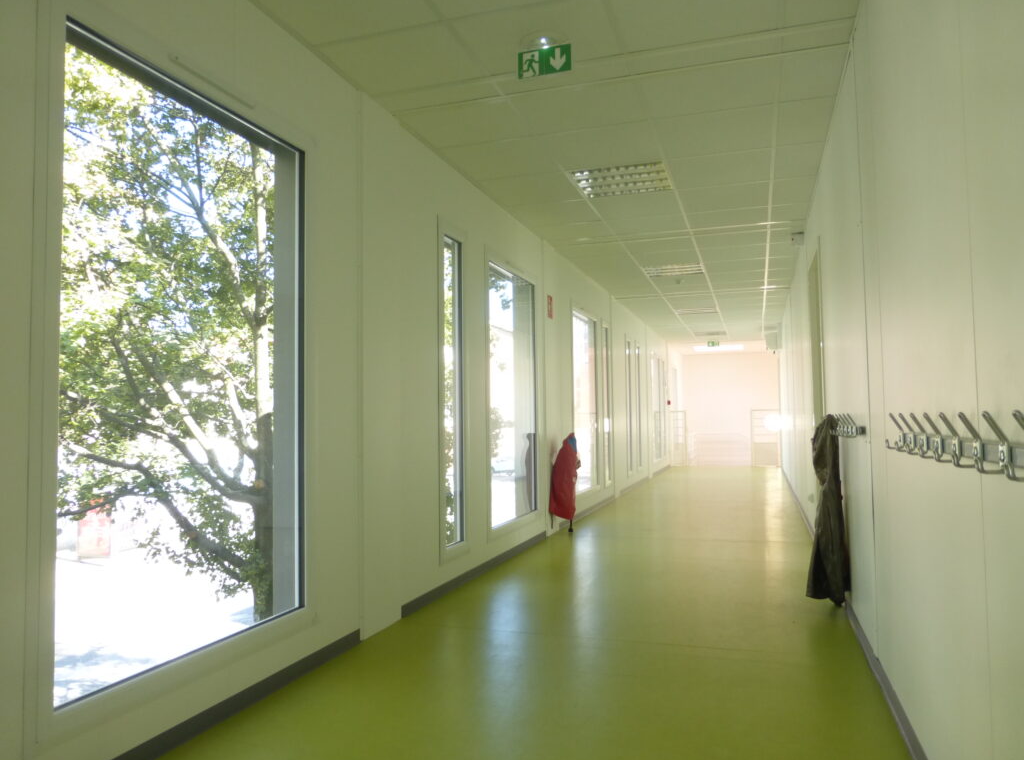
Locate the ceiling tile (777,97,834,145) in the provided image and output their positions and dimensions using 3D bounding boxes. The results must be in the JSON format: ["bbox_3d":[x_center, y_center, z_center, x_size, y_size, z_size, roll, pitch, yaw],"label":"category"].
[{"bbox_3d":[1.495,-1.325,3.637,0.271,0.020,0.615,-1,-3,19],"label":"ceiling tile"}]

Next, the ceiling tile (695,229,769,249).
[{"bbox_3d":[1.882,-1.205,6.097,0.601,0.020,0.505,-1,-3,19],"label":"ceiling tile"}]

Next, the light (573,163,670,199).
[{"bbox_3d":[0.714,-1.303,4.551,0.600,0.080,0.595,-1,-3,19],"label":"light"}]

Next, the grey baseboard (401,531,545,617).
[{"bbox_3d":[-0.133,1.225,4.722,0.012,0.064,2.545,-1,-3,19],"label":"grey baseboard"}]

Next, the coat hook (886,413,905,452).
[{"bbox_3d":[1.076,0.144,1.993,0.051,0.105,0.030,-1,-3,19],"label":"coat hook"}]

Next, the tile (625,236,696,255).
[{"bbox_3d":[1.314,-1.190,6.292,0.600,0.020,0.505,-1,-3,19],"label":"tile"}]

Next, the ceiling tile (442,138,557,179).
[{"bbox_3d":[-0.054,-1.280,4.126,0.584,0.020,0.600,-1,-3,19],"label":"ceiling tile"}]

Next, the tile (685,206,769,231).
[{"bbox_3d":[1.651,-1.236,5.423,0.601,0.020,0.475,-1,-3,19],"label":"tile"}]

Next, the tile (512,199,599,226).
[{"bbox_3d":[0.334,-1.237,5.311,0.616,0.020,0.598,-1,-3,19],"label":"tile"}]

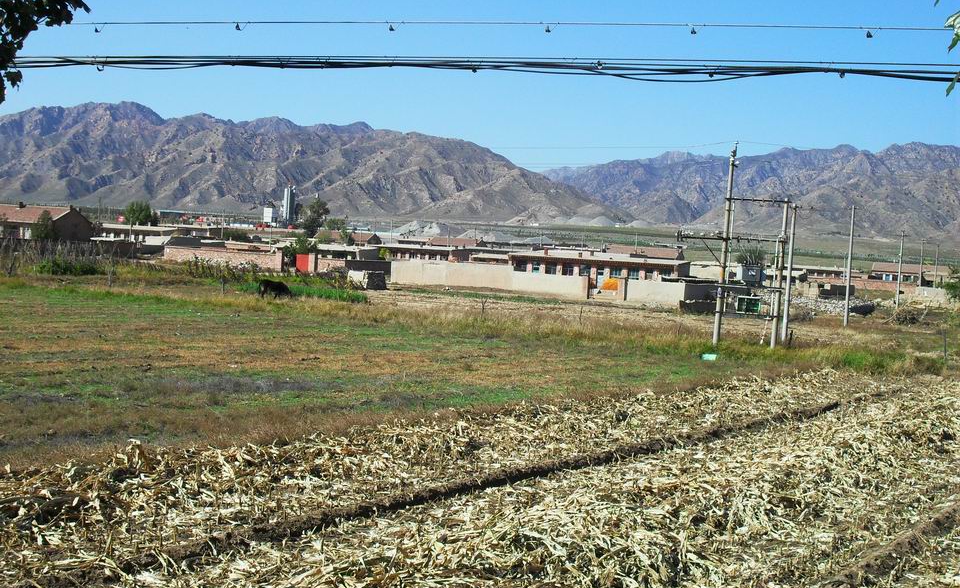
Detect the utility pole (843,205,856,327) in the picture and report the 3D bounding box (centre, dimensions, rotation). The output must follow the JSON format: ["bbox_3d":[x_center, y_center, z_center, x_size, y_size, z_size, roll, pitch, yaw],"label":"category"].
[{"bbox_3d":[20.373,-1.524,74.796,0.230,6.690,0.230,3,4,0],"label":"utility pole"}]

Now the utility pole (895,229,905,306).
[{"bbox_3d":[34.596,-1.948,111.802,0.250,6.480,0.250,3,3,0],"label":"utility pole"}]

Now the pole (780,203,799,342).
[{"bbox_3d":[14.547,-0.941,63.801,0.230,6.520,0.230,3,3,0],"label":"pole"}]

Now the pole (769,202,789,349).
[{"bbox_3d":[13.038,-0.858,59.002,0.260,6.490,0.260,5,4,17],"label":"pole"}]

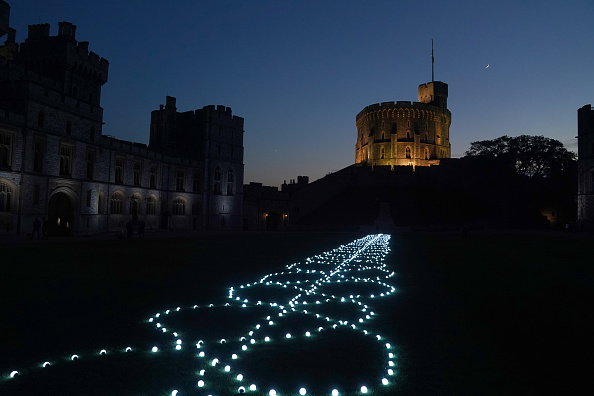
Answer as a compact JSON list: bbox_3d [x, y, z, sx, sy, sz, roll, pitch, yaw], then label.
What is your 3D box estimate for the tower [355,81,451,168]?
[{"bbox_3d":[34.370,-22.530,129.580,29.800,29.700,29.800,-1,-3,15],"label":"tower"}]

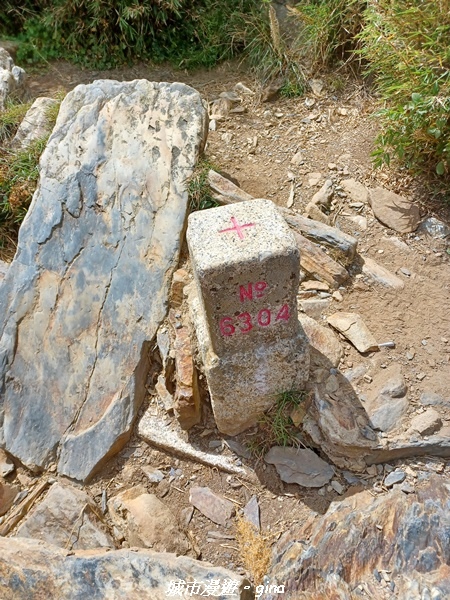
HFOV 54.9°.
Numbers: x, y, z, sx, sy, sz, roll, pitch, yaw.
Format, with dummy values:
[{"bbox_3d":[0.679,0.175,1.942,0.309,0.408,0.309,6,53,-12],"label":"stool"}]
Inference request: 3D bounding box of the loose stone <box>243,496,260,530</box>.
[{"bbox_3d":[0.048,0.383,0.777,0.026,0.012,0.056,-2,45,3],"label":"loose stone"}]

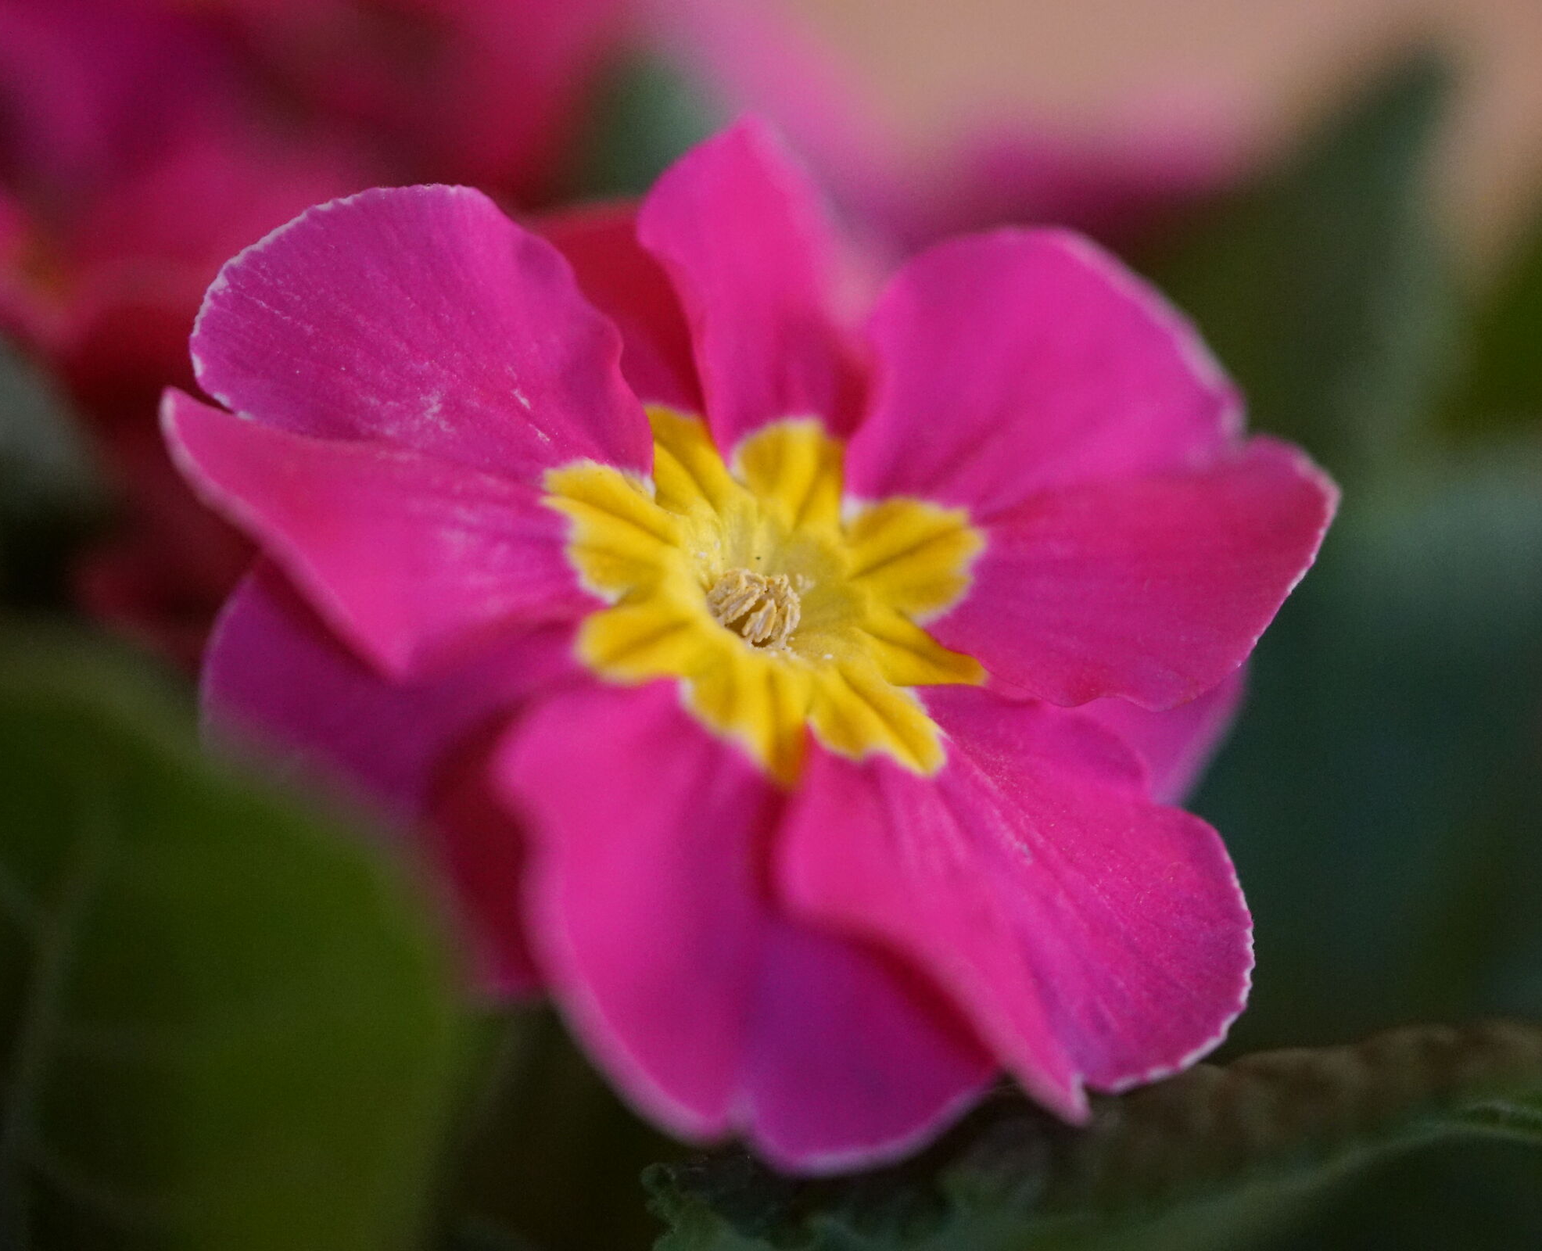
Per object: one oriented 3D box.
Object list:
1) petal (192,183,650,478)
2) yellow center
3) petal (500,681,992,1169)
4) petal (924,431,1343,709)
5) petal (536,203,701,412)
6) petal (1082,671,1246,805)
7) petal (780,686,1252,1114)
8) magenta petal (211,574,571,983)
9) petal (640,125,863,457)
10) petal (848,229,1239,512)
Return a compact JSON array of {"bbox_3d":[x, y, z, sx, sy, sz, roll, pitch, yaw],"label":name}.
[{"bbox_3d":[-0.013,-0.011,0.180,0.018,0.012,0.005,19,-14,-4],"label":"petal"},{"bbox_3d":[0.000,-0.001,0.181,0.017,0.005,0.017,42,60,5],"label":"yellow center"},{"bbox_3d":[-0.001,0.011,0.176,0.014,0.020,0.006,-17,-20,-3],"label":"petal"},{"bbox_3d":[0.014,-0.002,0.181,0.018,0.004,0.011,-12,64,-19],"label":"petal"},{"bbox_3d":[-0.005,-0.013,0.186,0.005,0.004,0.012,-24,72,-18],"label":"petal"},{"bbox_3d":[0.016,0.003,0.186,0.007,0.003,0.007,36,69,1],"label":"petal"},{"bbox_3d":[0.010,0.010,0.178,0.013,0.018,0.006,-50,0,-23],"label":"petal"},{"bbox_3d":[-0.013,0.004,0.181,0.019,0.012,0.006,37,-15,4],"label":"magenta petal"},{"bbox_3d":[-0.001,-0.013,0.185,0.007,0.005,0.016,-16,63,-5],"label":"petal"},{"bbox_3d":[0.009,-0.010,0.184,0.016,0.012,0.005,-23,-16,-24],"label":"petal"}]

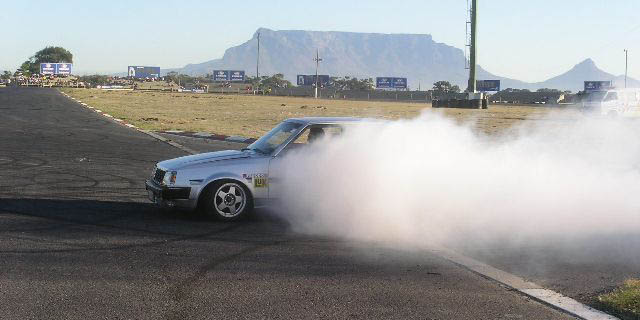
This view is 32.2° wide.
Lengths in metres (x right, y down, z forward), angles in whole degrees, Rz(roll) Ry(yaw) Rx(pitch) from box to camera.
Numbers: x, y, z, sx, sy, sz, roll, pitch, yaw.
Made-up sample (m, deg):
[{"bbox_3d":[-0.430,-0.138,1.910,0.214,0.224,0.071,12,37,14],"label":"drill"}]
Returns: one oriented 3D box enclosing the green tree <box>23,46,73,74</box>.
[{"bbox_3d":[-58.047,-19.936,235.279,10.200,8.240,9.500,1,4,0],"label":"green tree"}]

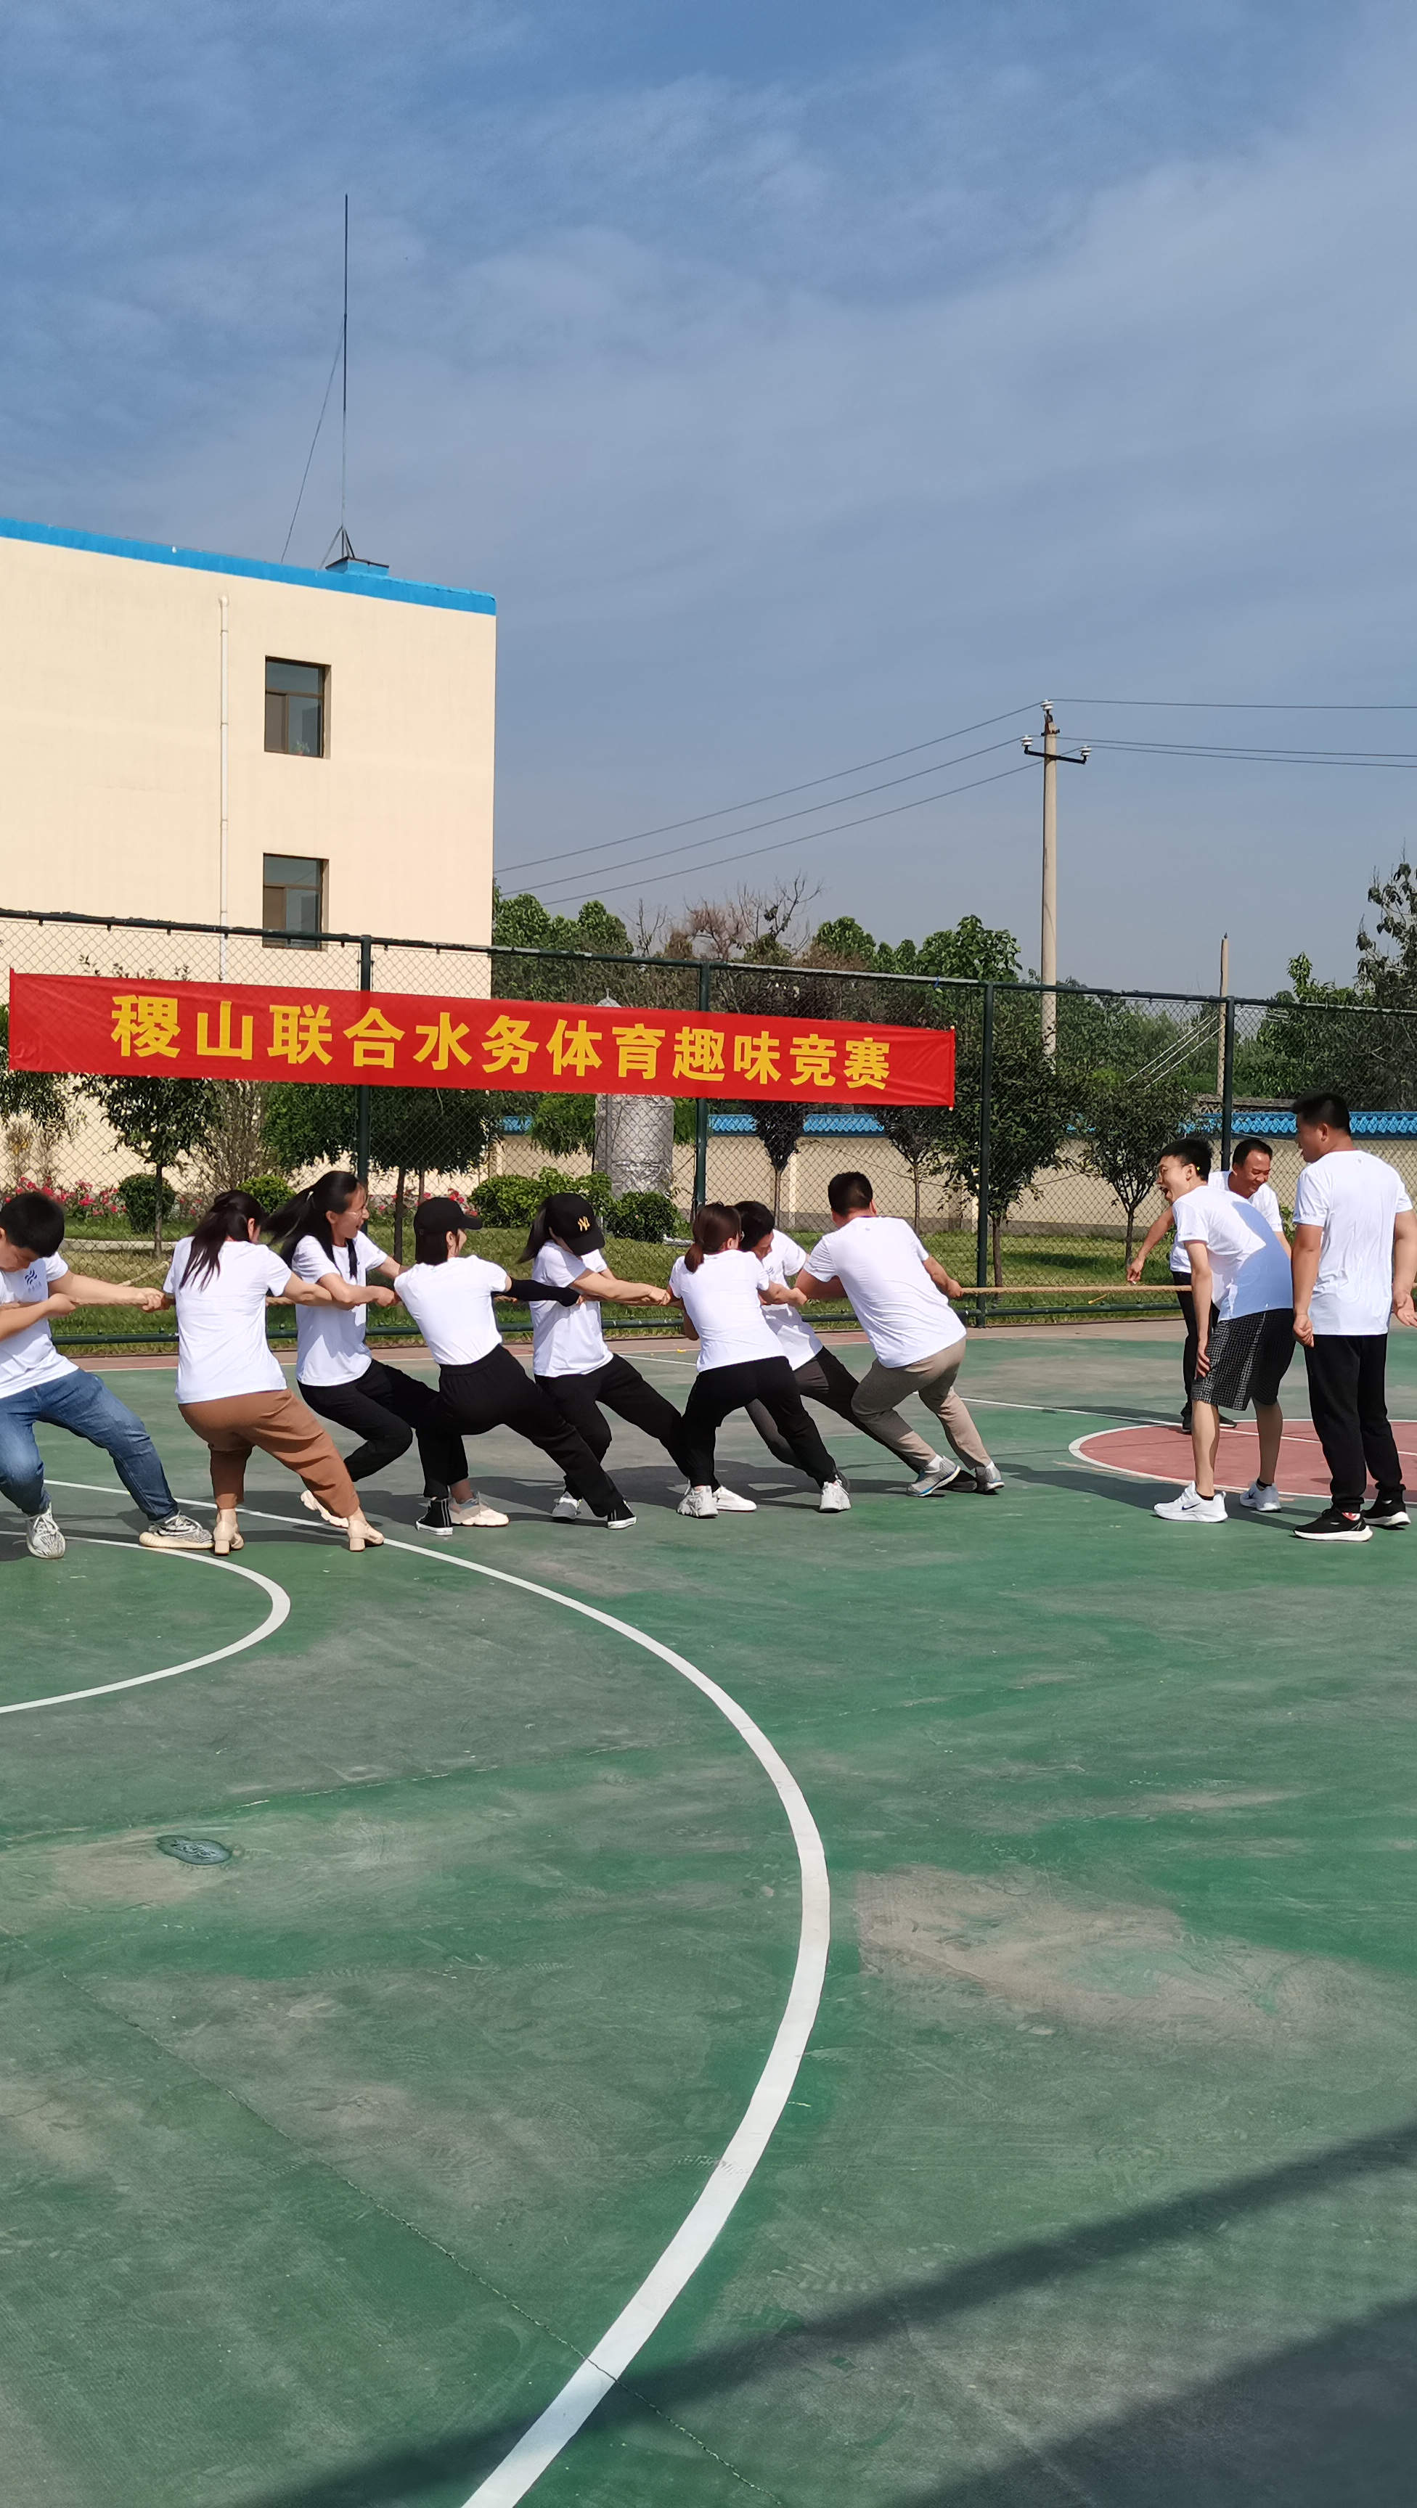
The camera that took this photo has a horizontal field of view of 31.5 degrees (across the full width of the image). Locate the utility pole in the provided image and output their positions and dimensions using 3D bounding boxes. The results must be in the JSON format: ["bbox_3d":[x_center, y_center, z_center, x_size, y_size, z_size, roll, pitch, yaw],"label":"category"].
[{"bbox_3d":[6.292,-5.159,46.000,1.500,10.010,0.380,-1,2,-36],"label":"utility pole"}]

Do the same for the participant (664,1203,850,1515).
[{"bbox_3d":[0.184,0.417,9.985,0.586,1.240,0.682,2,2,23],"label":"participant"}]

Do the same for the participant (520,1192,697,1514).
[{"bbox_3d":[-0.345,0.384,9.900,0.840,1.270,0.640,2,2,25],"label":"participant"}]

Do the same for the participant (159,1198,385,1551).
[{"bbox_3d":[-1.533,0.418,8.893,0.512,1.271,0.659,2,2,28],"label":"participant"}]

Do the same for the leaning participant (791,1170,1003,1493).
[{"bbox_3d":[0.841,0.333,10.781,0.714,1.367,0.720,2,2,20],"label":"leaning participant"}]

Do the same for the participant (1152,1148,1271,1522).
[{"bbox_3d":[2.085,0.287,10.200,0.600,1.510,0.500,2,2,35],"label":"participant"}]

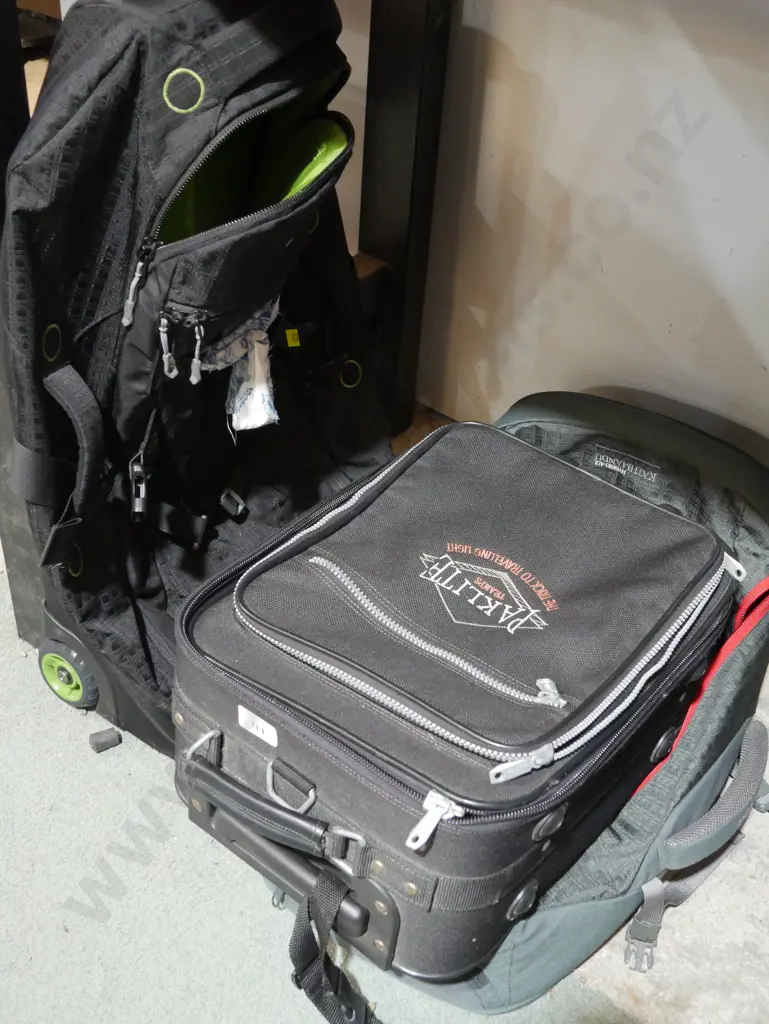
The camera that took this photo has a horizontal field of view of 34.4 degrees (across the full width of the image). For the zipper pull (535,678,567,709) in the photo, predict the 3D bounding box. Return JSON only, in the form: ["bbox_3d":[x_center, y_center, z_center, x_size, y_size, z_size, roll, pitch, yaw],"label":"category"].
[{"bbox_3d":[0.129,0.141,0.968,0.017,0.012,0.022,-24,45,-33],"label":"zipper pull"}]

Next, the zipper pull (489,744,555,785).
[{"bbox_3d":[0.103,0.189,0.930,0.052,0.011,0.014,-15,41,-25],"label":"zipper pull"}]

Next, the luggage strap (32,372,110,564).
[{"bbox_3d":[-0.321,-0.047,1.275,0.065,0.220,0.060,-4,38,-12],"label":"luggage strap"}]

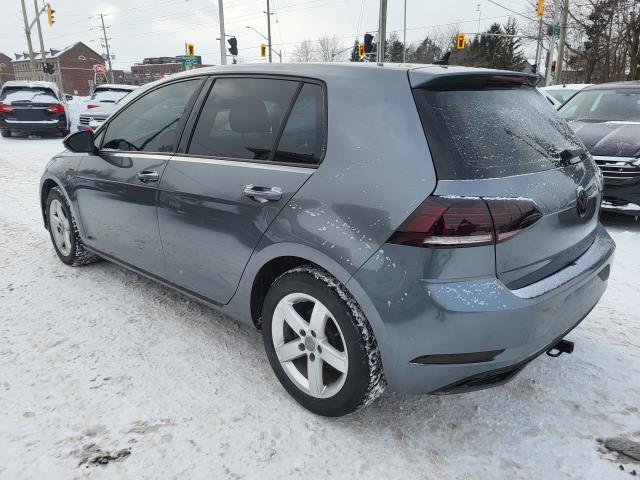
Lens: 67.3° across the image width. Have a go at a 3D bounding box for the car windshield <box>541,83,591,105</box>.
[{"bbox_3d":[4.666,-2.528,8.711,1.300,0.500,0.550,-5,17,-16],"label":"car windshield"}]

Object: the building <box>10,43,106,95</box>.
[{"bbox_3d":[-62.851,-40.340,117.121,17.500,13.700,12.500,9,18,28],"label":"building"}]

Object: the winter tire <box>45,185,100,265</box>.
[{"bbox_3d":[-1.915,-0.108,3.737,0.632,0.632,0.215,14,22,41],"label":"winter tire"}]

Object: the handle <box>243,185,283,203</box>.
[{"bbox_3d":[-0.223,-0.183,1.900,0.225,0.050,0.055,15,22,41],"label":"handle"}]

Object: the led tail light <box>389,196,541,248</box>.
[{"bbox_3d":[0.491,-0.080,1.569,0.350,0.200,0.440,15,22,41],"label":"led tail light"}]

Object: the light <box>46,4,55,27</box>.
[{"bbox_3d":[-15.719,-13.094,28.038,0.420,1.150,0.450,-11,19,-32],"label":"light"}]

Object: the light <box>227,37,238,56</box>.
[{"bbox_3d":[-3.530,-7.839,19.504,0.420,0.700,0.380,-1,16,-5],"label":"light"}]

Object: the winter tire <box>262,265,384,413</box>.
[{"bbox_3d":[0.015,0.406,2.002,0.625,0.625,0.210,15,22,41],"label":"winter tire"}]

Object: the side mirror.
[{"bbox_3d":[-1.449,-0.588,2.882,0.130,0.140,0.200,14,22,41],"label":"side mirror"}]

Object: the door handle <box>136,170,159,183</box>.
[{"bbox_3d":[-0.893,-0.331,2.495,0.220,0.050,0.055,14,22,41],"label":"door handle"}]

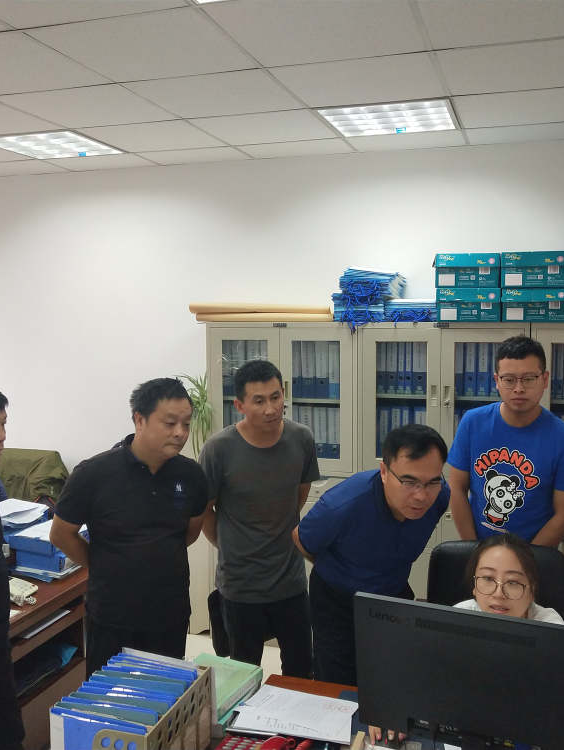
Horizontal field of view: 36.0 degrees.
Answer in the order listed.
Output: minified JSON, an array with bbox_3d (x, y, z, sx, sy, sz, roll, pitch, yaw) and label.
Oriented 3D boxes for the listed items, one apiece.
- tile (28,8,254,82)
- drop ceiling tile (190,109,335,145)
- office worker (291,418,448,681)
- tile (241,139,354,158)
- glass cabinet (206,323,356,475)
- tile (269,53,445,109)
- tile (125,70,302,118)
[{"bbox_3d":[-0.454,-1.126,2.981,0.606,0.018,0.635,1,4,18],"label":"tile"},{"bbox_3d":[-0.069,-1.201,4.203,0.605,0.018,0.630,1,4,18],"label":"drop ceiling tile"},{"bbox_3d":[0.265,0.820,2.500,0.470,1.430,0.660,-2,3,-29],"label":"office worker"},{"bbox_3d":[0.069,-1.180,4.483,0.590,0.020,0.385,1,3,19],"label":"tile"},{"bbox_3d":[0.046,0.113,4.677,0.840,0.780,0.400,1,3,18],"label":"glass cabinet"},{"bbox_3d":[0.311,-1.145,3.373,0.600,0.020,0.618,1,3,18],"label":"tile"},{"bbox_3d":[-0.257,-1.126,3.471,0.590,0.020,0.590,1,3,19],"label":"tile"}]

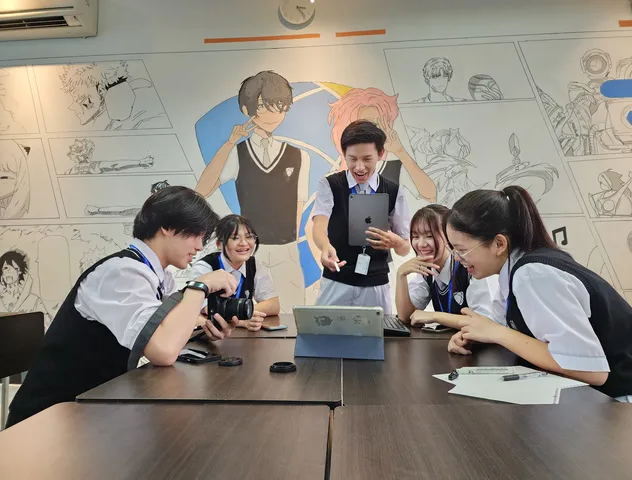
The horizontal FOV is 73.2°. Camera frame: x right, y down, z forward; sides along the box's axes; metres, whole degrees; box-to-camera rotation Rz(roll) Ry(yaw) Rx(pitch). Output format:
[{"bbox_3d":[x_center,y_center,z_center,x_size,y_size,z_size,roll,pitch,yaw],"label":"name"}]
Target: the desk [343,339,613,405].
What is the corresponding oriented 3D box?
[{"bbox_3d":[0.354,0.705,1.154,0.548,0.740,0.654,0,-2,4],"label":"desk"}]

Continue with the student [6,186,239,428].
[{"bbox_3d":[-0.558,0.464,1.245,0.700,1.235,0.500,0,-2,-5],"label":"student"}]

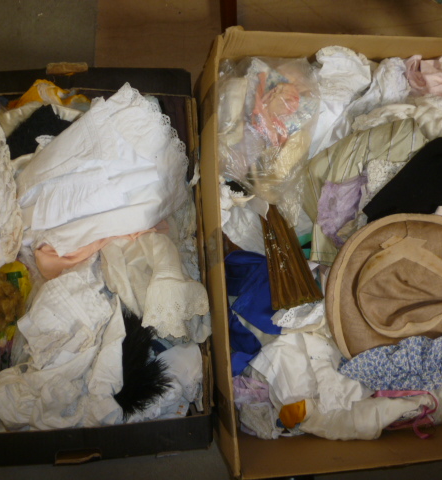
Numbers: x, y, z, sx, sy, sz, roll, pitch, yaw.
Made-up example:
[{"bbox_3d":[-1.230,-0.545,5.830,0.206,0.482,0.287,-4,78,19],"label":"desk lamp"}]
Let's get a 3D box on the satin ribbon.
[{"bbox_3d":[0.315,0.296,0.910,0.103,0.035,0.077,11,81,-4],"label":"satin ribbon"}]

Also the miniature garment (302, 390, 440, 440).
[{"bbox_3d":[0.248,0.296,0.908,0.214,0.050,0.069,-7,83,-7],"label":"miniature garment"}]

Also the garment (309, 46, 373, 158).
[{"bbox_3d":[0.216,-0.251,0.978,0.082,0.050,0.185,18,81,-3],"label":"garment"}]

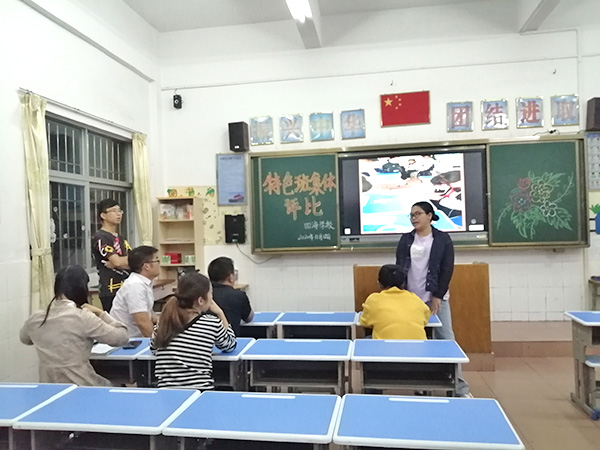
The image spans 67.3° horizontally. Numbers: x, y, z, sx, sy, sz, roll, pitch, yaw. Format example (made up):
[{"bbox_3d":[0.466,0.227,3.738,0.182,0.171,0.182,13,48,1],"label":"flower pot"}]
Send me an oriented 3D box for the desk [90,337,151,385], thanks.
[{"bbox_3d":[-1.198,1.109,2.797,0.600,0.710,0.385,-2,0,9],"label":"desk"}]

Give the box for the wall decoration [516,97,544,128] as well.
[{"bbox_3d":[2.763,-1.347,5.398,0.295,0.358,0.030,-2,0,8],"label":"wall decoration"}]

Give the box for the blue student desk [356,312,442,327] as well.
[{"bbox_3d":[0.743,1.050,3.378,0.600,0.710,0.385,-2,0,9],"label":"blue student desk"}]

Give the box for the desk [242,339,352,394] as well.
[{"bbox_3d":[0.008,1.071,2.771,0.640,0.644,0.420,-2,0,8],"label":"desk"}]

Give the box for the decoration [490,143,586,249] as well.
[{"bbox_3d":[2.782,-0.370,5.315,1.050,1.225,0.060,-2,0,9],"label":"decoration"}]

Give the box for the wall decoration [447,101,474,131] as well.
[{"bbox_3d":[1.953,-1.312,5.487,0.300,0.357,0.030,-2,0,9],"label":"wall decoration"}]

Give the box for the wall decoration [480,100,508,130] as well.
[{"bbox_3d":[2.371,-1.335,5.488,0.294,0.356,0.020,-2,0,9],"label":"wall decoration"}]

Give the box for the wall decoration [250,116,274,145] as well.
[{"bbox_3d":[-0.491,-1.224,5.864,0.291,0.359,0.030,-2,0,8],"label":"wall decoration"}]

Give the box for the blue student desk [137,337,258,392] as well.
[{"bbox_3d":[-0.596,1.089,2.706,0.600,0.710,0.385,-2,0,9],"label":"blue student desk"}]

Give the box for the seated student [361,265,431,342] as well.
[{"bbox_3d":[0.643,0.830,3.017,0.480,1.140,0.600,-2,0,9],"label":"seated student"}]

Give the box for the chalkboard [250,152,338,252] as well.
[{"bbox_3d":[-0.050,-0.283,5.752,1.080,1.225,0.060,-2,0,9],"label":"chalkboard"}]

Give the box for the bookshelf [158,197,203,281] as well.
[{"bbox_3d":[-1.543,0.551,5.900,0.490,1.800,0.280,-2,0,9],"label":"bookshelf"}]

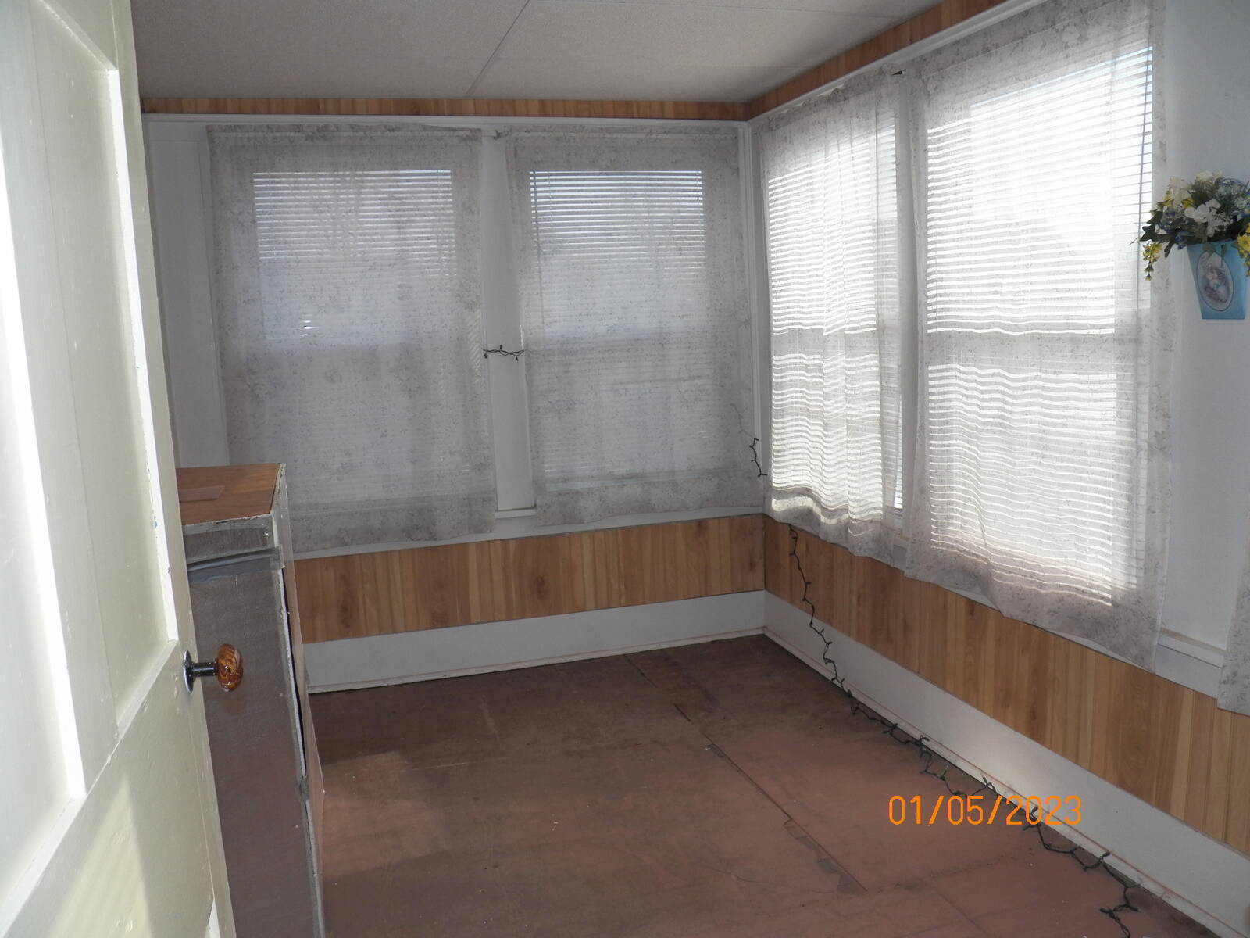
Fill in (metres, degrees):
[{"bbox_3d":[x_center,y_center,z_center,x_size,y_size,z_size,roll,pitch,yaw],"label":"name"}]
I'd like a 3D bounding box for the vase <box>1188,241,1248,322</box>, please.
[{"bbox_3d":[1.182,-0.379,2.045,0.080,0.152,0.110,-5,8,-16],"label":"vase"}]

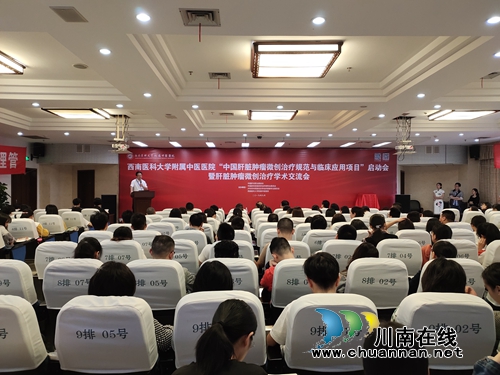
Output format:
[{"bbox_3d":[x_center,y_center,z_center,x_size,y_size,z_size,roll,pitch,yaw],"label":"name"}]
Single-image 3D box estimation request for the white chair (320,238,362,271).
[{"bbox_3d":[0.935,1.016,3.530,0.540,0.970,0.600,0,0,0],"label":"white chair"}]

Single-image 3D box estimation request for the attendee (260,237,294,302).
[{"bbox_3d":[0.360,1.010,3.120,0.500,1.130,0.720,0,0,-5],"label":"attendee"}]

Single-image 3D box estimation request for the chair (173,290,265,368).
[{"bbox_3d":[-0.155,0.992,1.850,0.520,0.975,0.580,0,0,-1],"label":"chair"}]

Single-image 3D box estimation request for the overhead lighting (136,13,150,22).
[{"bbox_3d":[-0.910,-1.470,2.850,0.130,0.050,0.130,0,0,0],"label":"overhead lighting"}]

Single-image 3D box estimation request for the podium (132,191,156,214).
[{"bbox_3d":[-3.240,0.680,10.100,0.700,1.160,0.500,0,0,-16],"label":"podium"}]

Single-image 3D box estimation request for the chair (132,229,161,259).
[{"bbox_3d":[-1.278,0.992,4.190,0.520,0.975,0.580,0,0,-1],"label":"chair"}]

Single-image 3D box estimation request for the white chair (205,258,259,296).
[{"bbox_3d":[-0.158,0.992,2.638,0.520,0.975,0.580,0,0,-1],"label":"white chair"}]

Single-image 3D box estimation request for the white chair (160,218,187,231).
[{"bbox_3d":[-1.335,1.023,6.080,0.540,0.970,0.600,0,0,0],"label":"white chair"}]

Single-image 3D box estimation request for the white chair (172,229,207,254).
[{"bbox_3d":[-0.815,1.075,4.740,0.520,0.990,0.600,0,0,-1],"label":"white chair"}]

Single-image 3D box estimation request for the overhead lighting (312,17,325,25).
[{"bbox_3d":[0.598,-1.455,2.900,0.125,0.050,0.125,0,0,-1],"label":"overhead lighting"}]

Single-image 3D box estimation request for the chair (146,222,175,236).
[{"bbox_3d":[-1.290,0.992,5.017,0.520,0.975,0.580,0,0,-1],"label":"chair"}]

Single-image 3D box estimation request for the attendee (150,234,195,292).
[{"bbox_3d":[-0.626,0.924,2.783,0.500,1.111,0.700,0,0,-1],"label":"attendee"}]

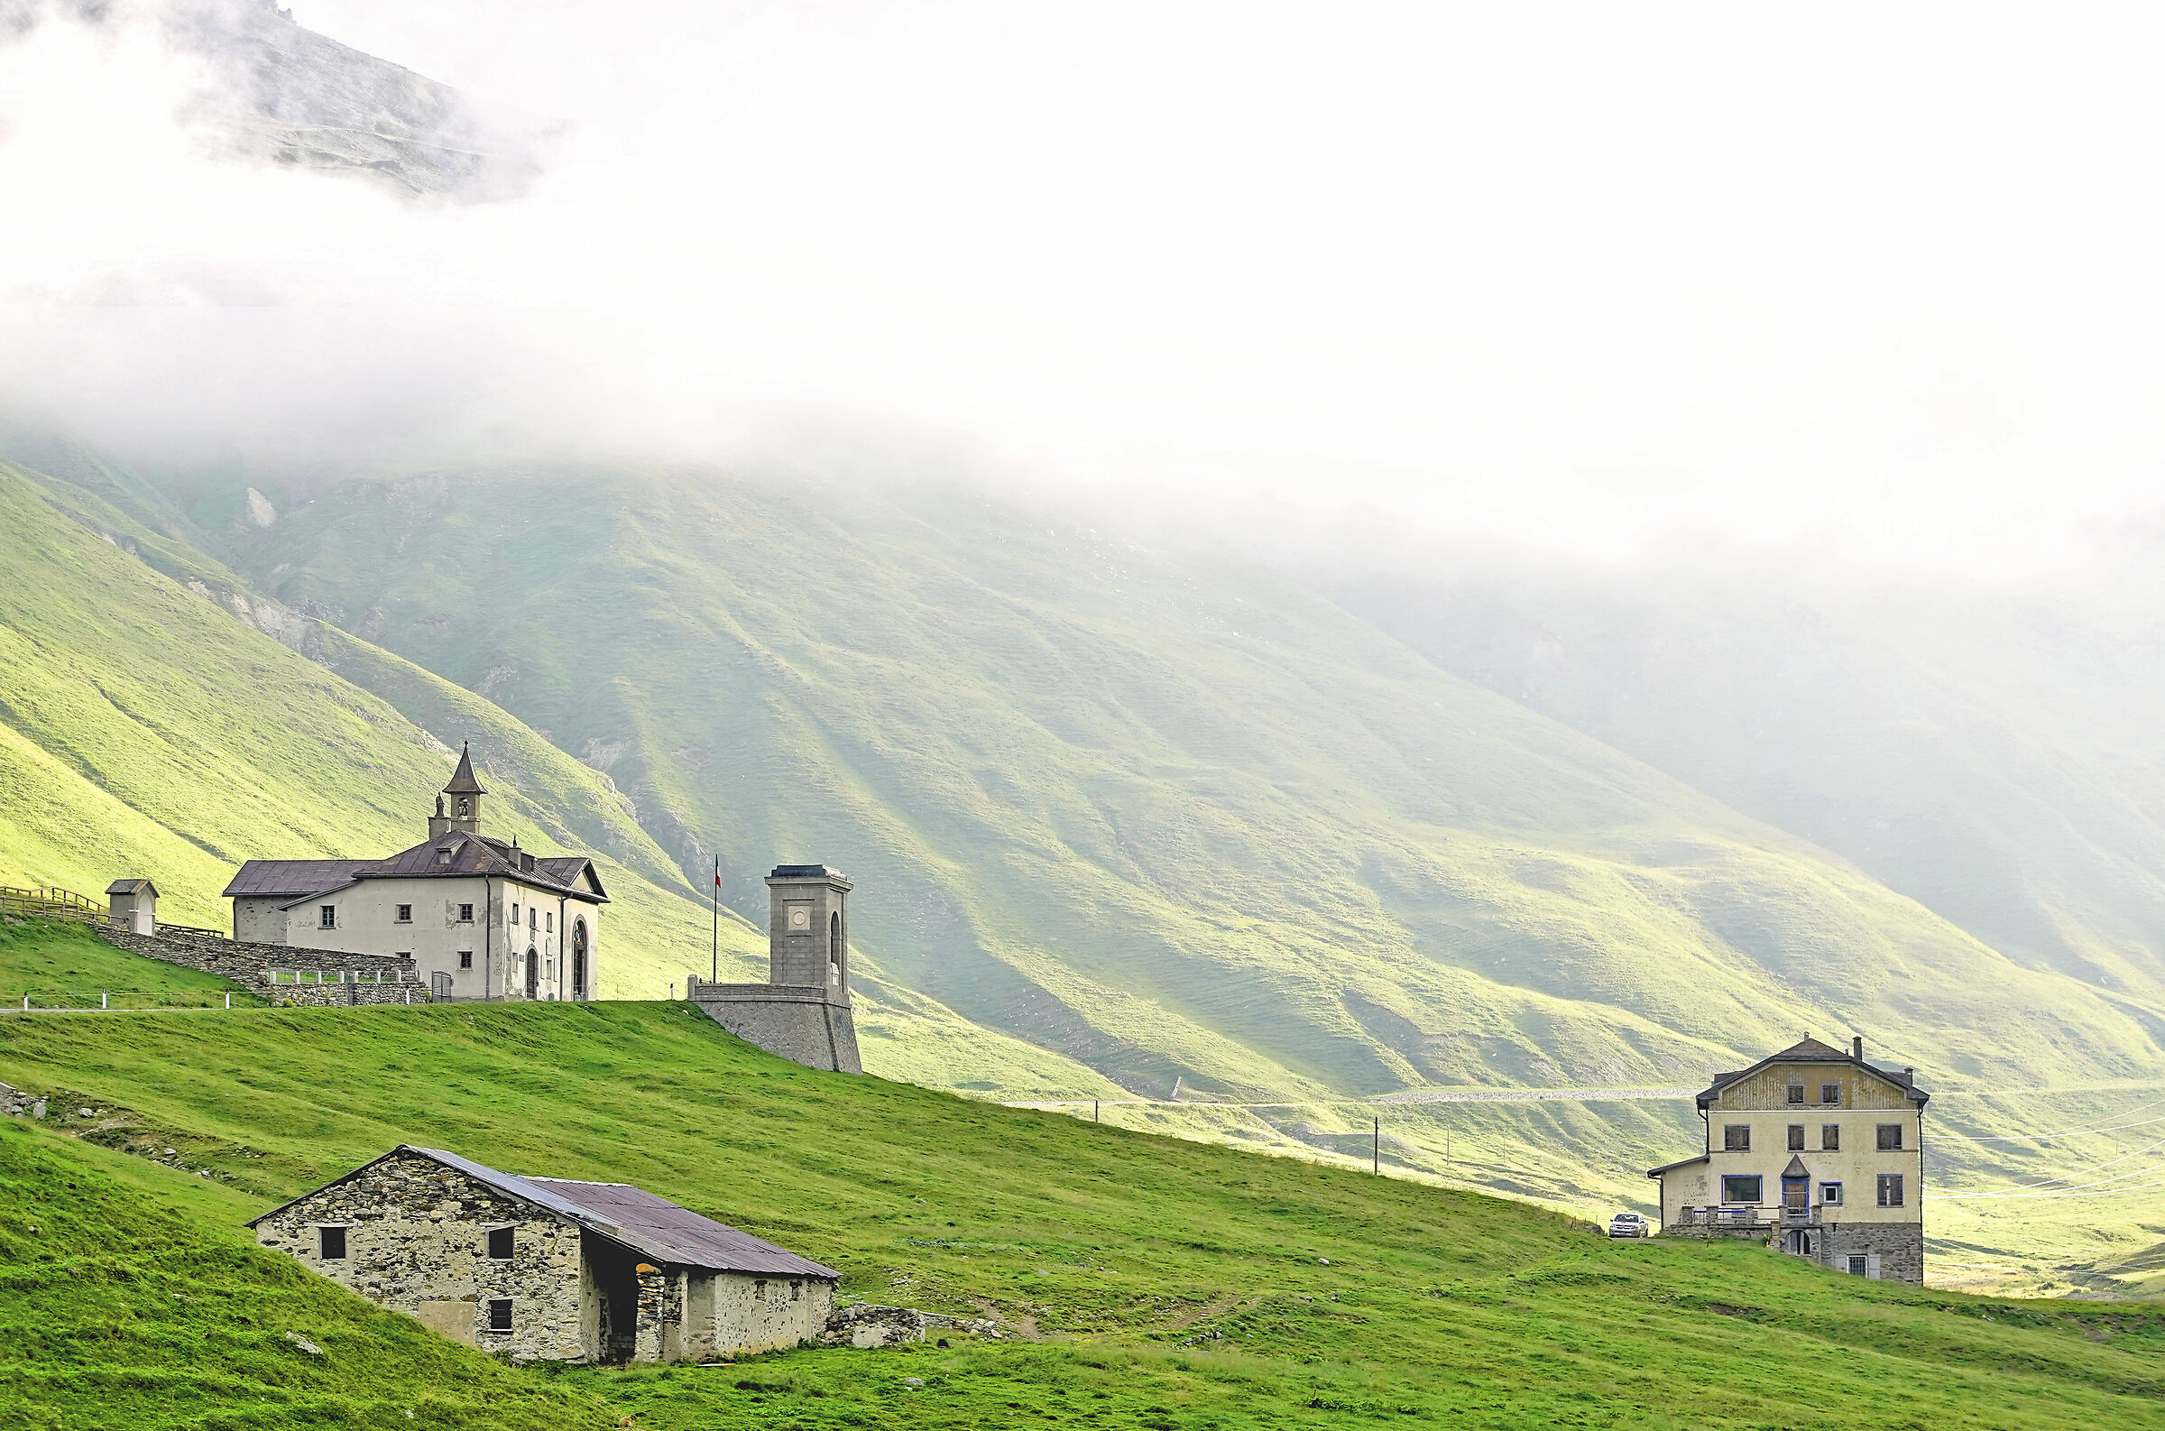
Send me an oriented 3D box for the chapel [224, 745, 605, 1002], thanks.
[{"bbox_3d":[-42.098,10.081,369.844,21.808,16.422,19.180,-1,-6,12],"label":"chapel"}]

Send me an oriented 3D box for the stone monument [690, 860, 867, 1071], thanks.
[{"bbox_3d":[-17.835,14.878,357.447,9.090,12.343,6.545,-1,-6,13],"label":"stone monument"}]

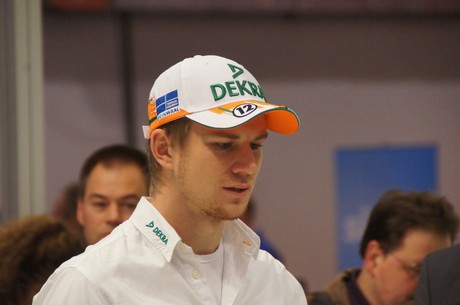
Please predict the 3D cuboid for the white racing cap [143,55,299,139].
[{"bbox_3d":[-0.020,-0.092,6.100,0.276,0.146,0.180,-10,-10,44],"label":"white racing cap"}]

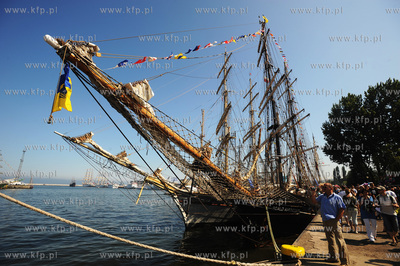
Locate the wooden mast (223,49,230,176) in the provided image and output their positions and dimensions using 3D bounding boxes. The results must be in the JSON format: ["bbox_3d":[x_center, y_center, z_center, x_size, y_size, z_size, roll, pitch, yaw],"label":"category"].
[{"bbox_3d":[4.060,-3.229,29.311,0.500,23.220,0.500,-11,-21,35],"label":"wooden mast"}]

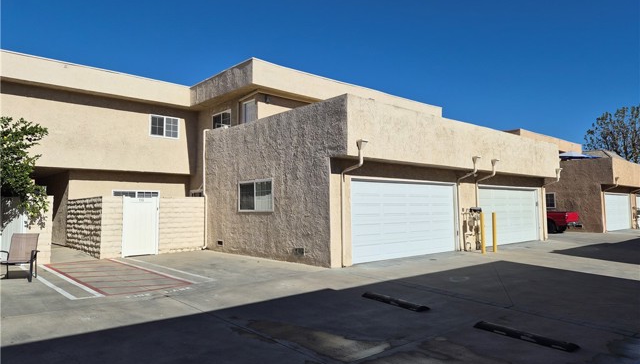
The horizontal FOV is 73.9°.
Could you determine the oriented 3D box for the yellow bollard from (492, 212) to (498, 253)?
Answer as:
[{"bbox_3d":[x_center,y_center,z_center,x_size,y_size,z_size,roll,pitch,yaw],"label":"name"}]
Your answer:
[{"bbox_3d":[5.609,1.628,13.590,0.135,1.240,0.135,3,-4,-41],"label":"yellow bollard"}]

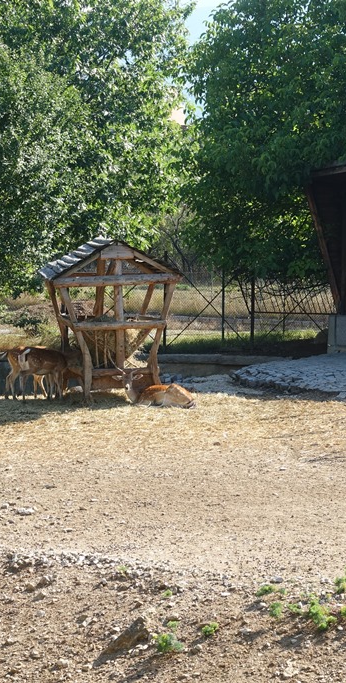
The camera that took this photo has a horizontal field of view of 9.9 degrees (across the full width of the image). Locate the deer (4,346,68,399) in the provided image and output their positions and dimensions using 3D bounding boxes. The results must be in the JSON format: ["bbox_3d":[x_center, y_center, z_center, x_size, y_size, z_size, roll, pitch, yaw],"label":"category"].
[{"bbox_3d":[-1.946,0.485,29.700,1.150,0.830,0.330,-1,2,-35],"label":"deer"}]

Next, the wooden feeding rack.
[{"bbox_3d":[-0.962,-0.321,29.700,1.980,2.470,1.700,0,1,-12],"label":"wooden feeding rack"}]

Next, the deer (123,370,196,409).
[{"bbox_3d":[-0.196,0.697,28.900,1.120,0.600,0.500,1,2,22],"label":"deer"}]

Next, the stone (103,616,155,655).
[{"bbox_3d":[-0.253,1.713,11.600,0.300,0.170,0.240,0,1,0],"label":"stone"}]

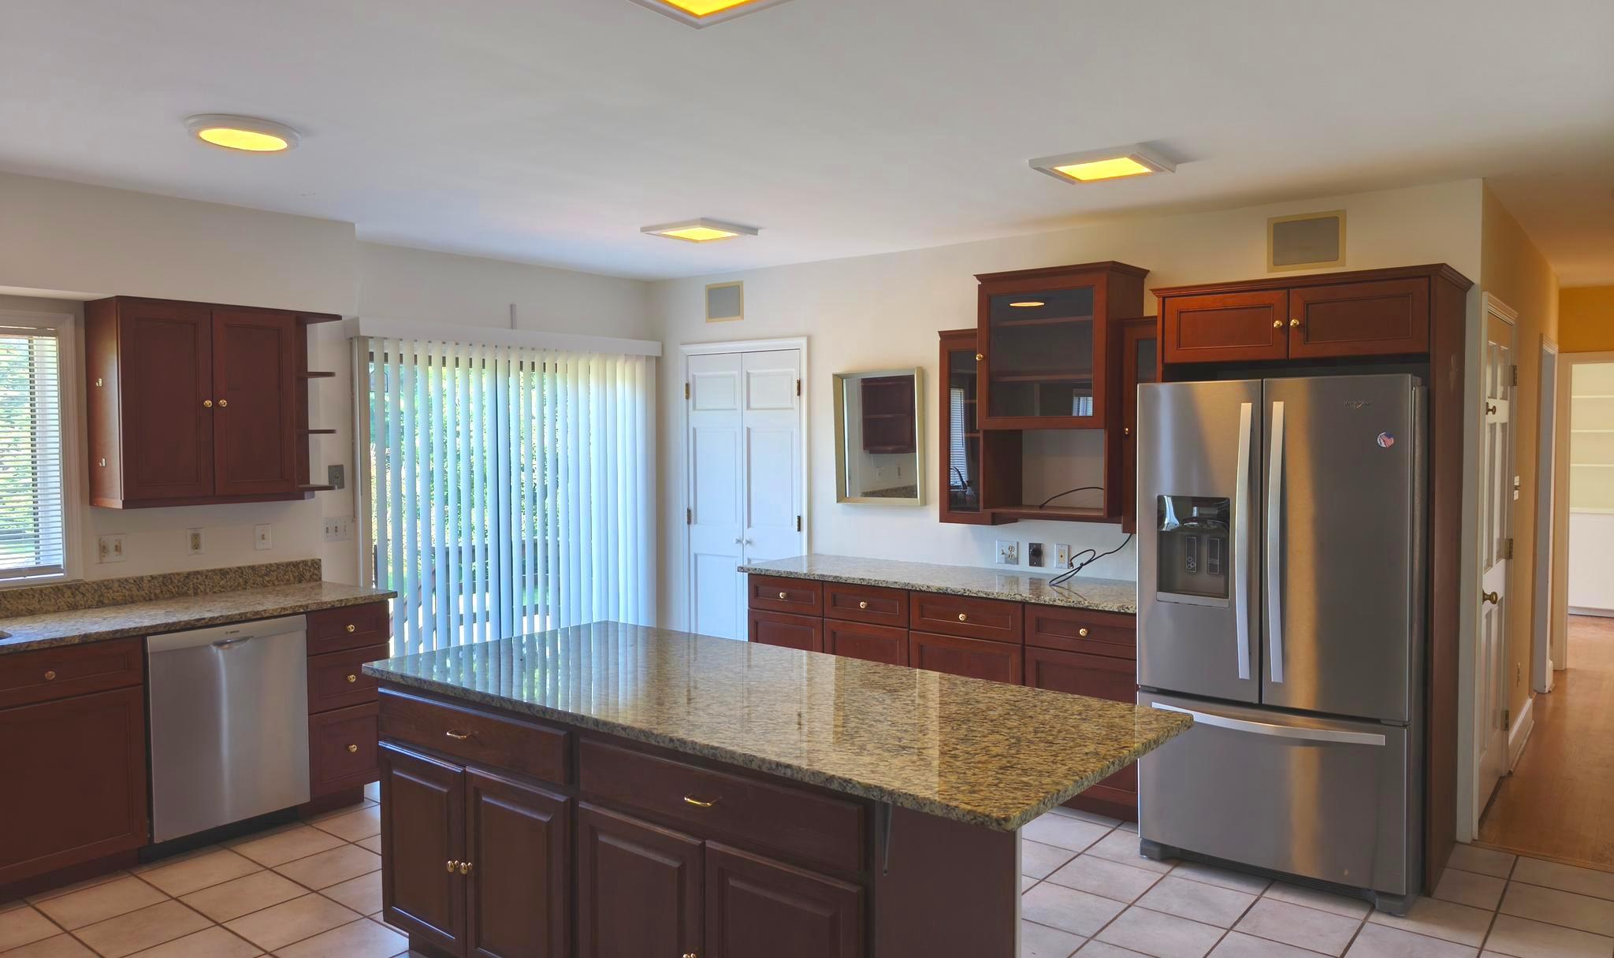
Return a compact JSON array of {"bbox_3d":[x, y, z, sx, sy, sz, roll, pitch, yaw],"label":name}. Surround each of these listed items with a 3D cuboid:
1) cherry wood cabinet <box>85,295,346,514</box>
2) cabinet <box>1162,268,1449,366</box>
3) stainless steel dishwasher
[{"bbox_3d":[-2.467,-0.310,4.545,0.330,0.813,0.890,1,3,39],"label":"cherry wood cabinet"},{"bbox_3d":[1.954,-0.588,4.171,0.984,0.305,0.666,1,2,38],"label":"cabinet"},{"bbox_3d":[-2.416,0.943,4.284,0.600,0.786,0.590,1,3,39],"label":"stainless steel dishwasher"}]

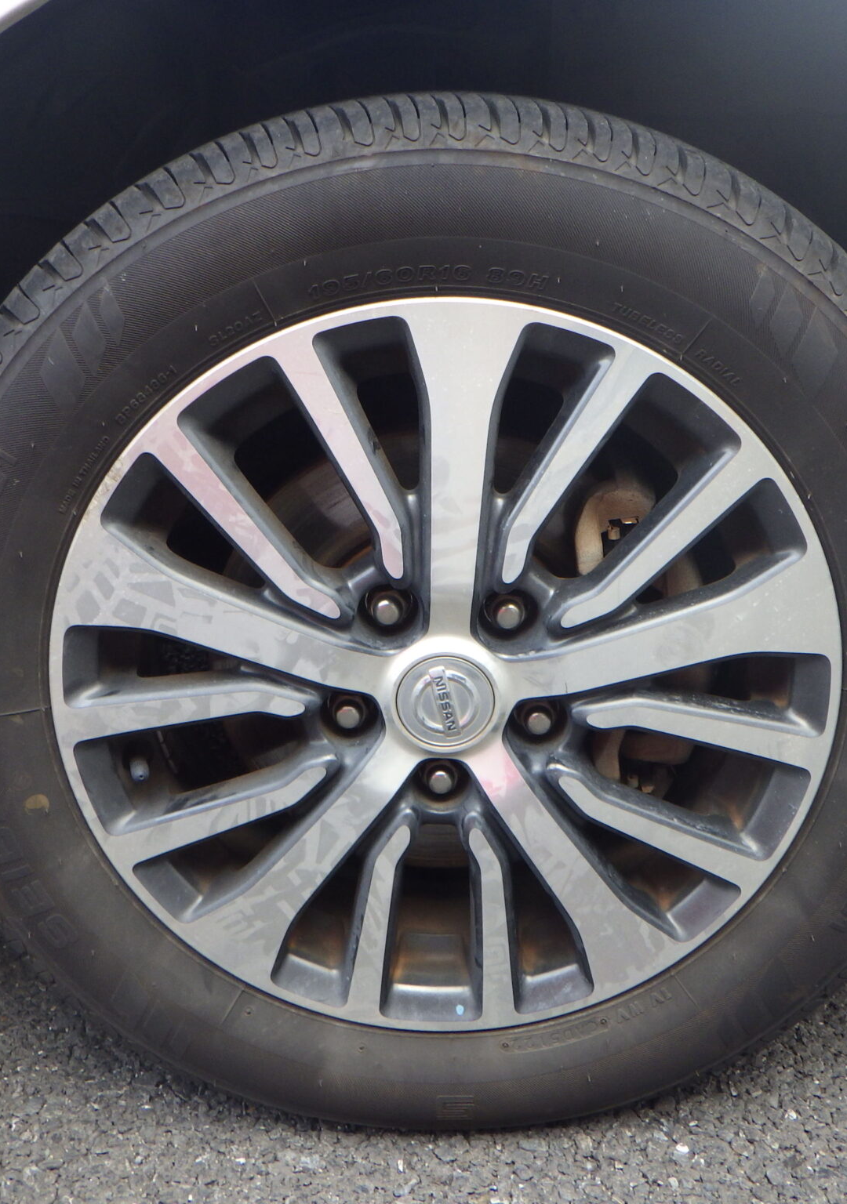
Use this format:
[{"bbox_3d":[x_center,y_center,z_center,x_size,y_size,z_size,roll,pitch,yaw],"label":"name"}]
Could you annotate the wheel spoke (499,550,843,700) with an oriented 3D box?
[{"bbox_3d":[0.134,0.016,0.720,0.178,0.066,0.038,-15,18,5],"label":"wheel spoke"}]

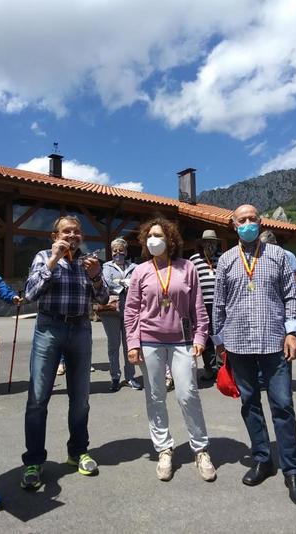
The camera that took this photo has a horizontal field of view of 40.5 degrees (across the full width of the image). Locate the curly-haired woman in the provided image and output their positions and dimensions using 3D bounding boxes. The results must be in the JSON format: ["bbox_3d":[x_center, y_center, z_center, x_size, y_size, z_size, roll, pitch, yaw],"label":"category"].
[{"bbox_3d":[0.145,0.515,2.590,0.590,1.650,0.380,0,0,7],"label":"curly-haired woman"}]

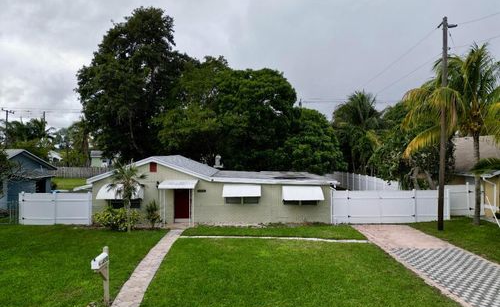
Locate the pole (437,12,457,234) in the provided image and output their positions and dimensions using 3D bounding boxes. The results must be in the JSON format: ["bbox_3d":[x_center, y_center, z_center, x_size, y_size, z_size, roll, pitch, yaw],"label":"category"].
[{"bbox_3d":[10.500,-1.700,18.600,1.000,11.500,0.450,0,0,-2],"label":"pole"}]

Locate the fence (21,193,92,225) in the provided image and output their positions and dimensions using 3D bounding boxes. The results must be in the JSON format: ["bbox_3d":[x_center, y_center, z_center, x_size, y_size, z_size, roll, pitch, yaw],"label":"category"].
[{"bbox_3d":[-11.150,3.120,19.900,4.200,1.870,0.130,0,0,-2],"label":"fence"}]

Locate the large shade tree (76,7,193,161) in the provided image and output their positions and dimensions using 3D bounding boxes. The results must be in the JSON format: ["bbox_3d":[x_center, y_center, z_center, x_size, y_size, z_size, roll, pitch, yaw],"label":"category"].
[{"bbox_3d":[-11.700,-5.400,35.000,11.800,18.900,11.000,0,0,-2],"label":"large shade tree"}]

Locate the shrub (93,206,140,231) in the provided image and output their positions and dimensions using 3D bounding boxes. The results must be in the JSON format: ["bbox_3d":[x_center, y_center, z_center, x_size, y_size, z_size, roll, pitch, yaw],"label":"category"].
[{"bbox_3d":[-7.430,3.480,19.300,2.600,1.180,1.400,0,0,-2],"label":"shrub"}]

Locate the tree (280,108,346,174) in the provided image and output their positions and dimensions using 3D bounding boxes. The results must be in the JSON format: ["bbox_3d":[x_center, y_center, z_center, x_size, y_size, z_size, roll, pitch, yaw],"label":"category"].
[{"bbox_3d":[6.600,-0.300,36.000,7.400,8.800,7.200,0,0,-2],"label":"tree"}]

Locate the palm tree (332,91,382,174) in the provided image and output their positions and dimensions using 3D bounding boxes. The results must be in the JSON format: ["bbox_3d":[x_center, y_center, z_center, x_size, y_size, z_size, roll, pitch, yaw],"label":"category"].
[{"bbox_3d":[12.700,-1.700,41.000,5.900,11.600,5.800,0,0,-2],"label":"palm tree"}]

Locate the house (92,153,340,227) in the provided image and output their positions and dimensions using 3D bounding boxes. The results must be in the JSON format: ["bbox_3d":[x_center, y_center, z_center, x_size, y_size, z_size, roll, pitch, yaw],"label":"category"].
[{"bbox_3d":[-2.150,2.080,24.300,14.400,3.950,9.500,0,0,-2],"label":"house"}]

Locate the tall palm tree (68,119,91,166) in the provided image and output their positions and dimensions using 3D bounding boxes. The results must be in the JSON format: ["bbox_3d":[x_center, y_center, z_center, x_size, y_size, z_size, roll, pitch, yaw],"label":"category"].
[{"bbox_3d":[-31.500,-1.200,64.000,4.200,10.600,4.200,0,0,-2],"label":"tall palm tree"}]

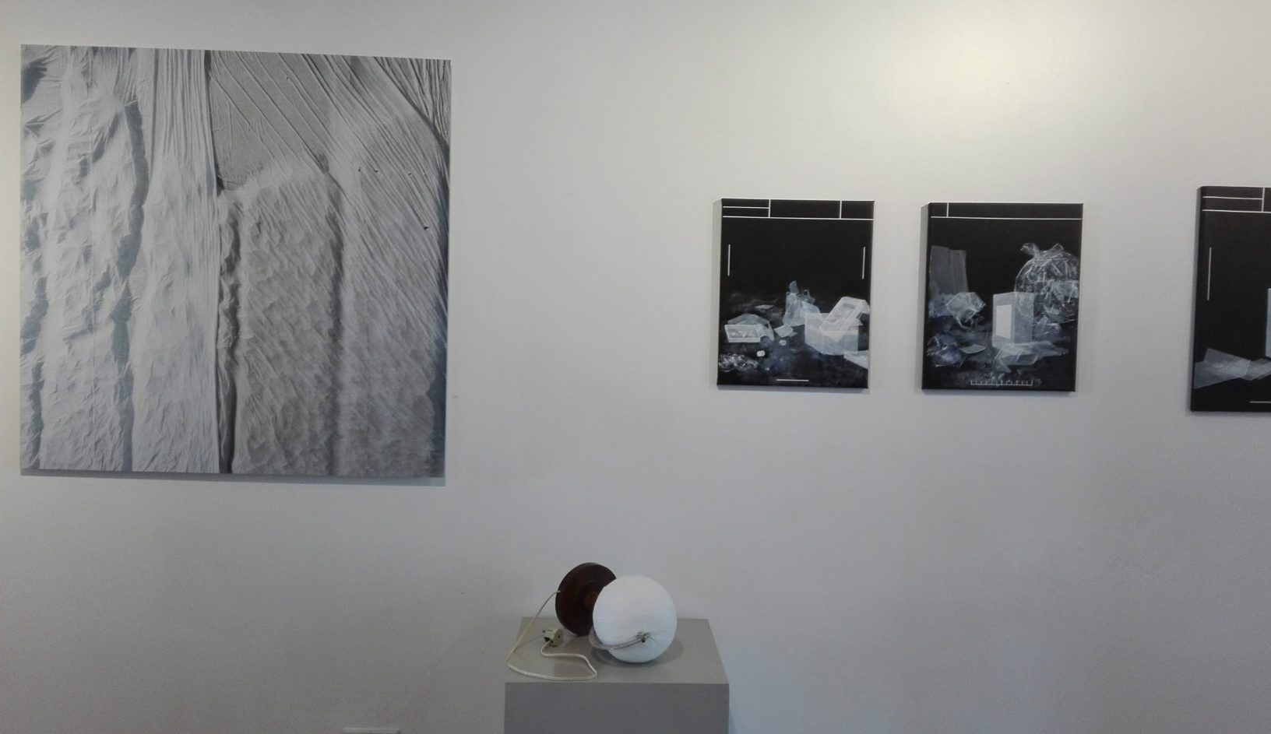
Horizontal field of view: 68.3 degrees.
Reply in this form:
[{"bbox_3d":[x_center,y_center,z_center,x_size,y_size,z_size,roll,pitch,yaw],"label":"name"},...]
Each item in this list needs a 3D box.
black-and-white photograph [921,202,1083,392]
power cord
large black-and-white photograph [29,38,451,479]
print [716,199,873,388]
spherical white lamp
[{"bbox_3d":[0.893,-0.170,2.284,0.373,0.453,0.020,1,2,0],"label":"black-and-white photograph"},{"bbox_3d":[-0.173,0.572,2.018,0.200,0.104,0.280,1,2,0],"label":"power cord"},{"bbox_3d":[-0.969,-0.248,2.276,1.032,1.014,0.025,1,2,0],"label":"large black-and-white photograph"},{"bbox_3d":[0.389,-0.178,2.285,0.369,0.453,0.020,1,2,0],"label":"print"},{"bbox_3d":[-0.002,0.539,2.003,0.184,0.180,0.182,1,2,0],"label":"spherical white lamp"}]

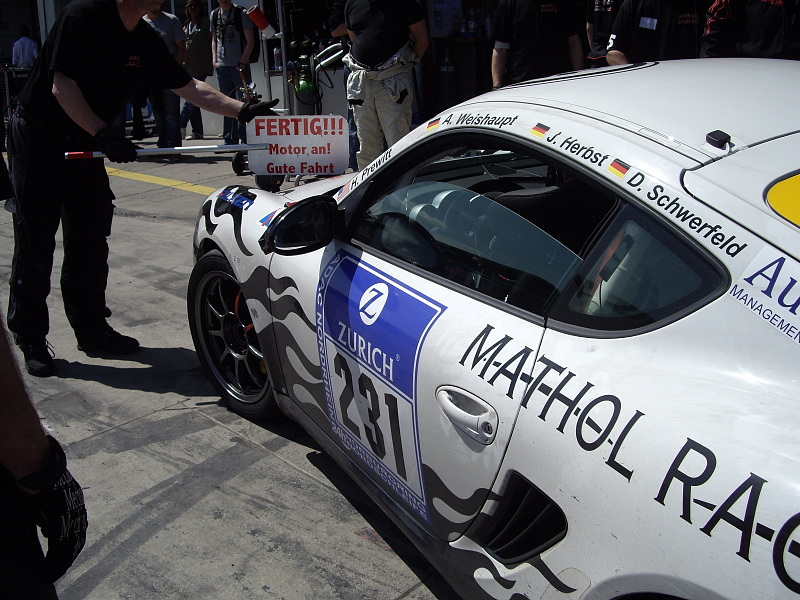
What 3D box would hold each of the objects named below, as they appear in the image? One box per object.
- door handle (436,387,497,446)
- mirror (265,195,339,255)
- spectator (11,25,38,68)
[{"bbox_3d":[0.132,0.222,1.706,0.045,0.070,0.220,-9,20,-26],"label":"door handle"},{"bbox_3d":[-0.257,-0.201,2.310,0.205,0.140,0.125,-9,20,-26],"label":"mirror"},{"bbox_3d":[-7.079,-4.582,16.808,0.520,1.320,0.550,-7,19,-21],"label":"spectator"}]

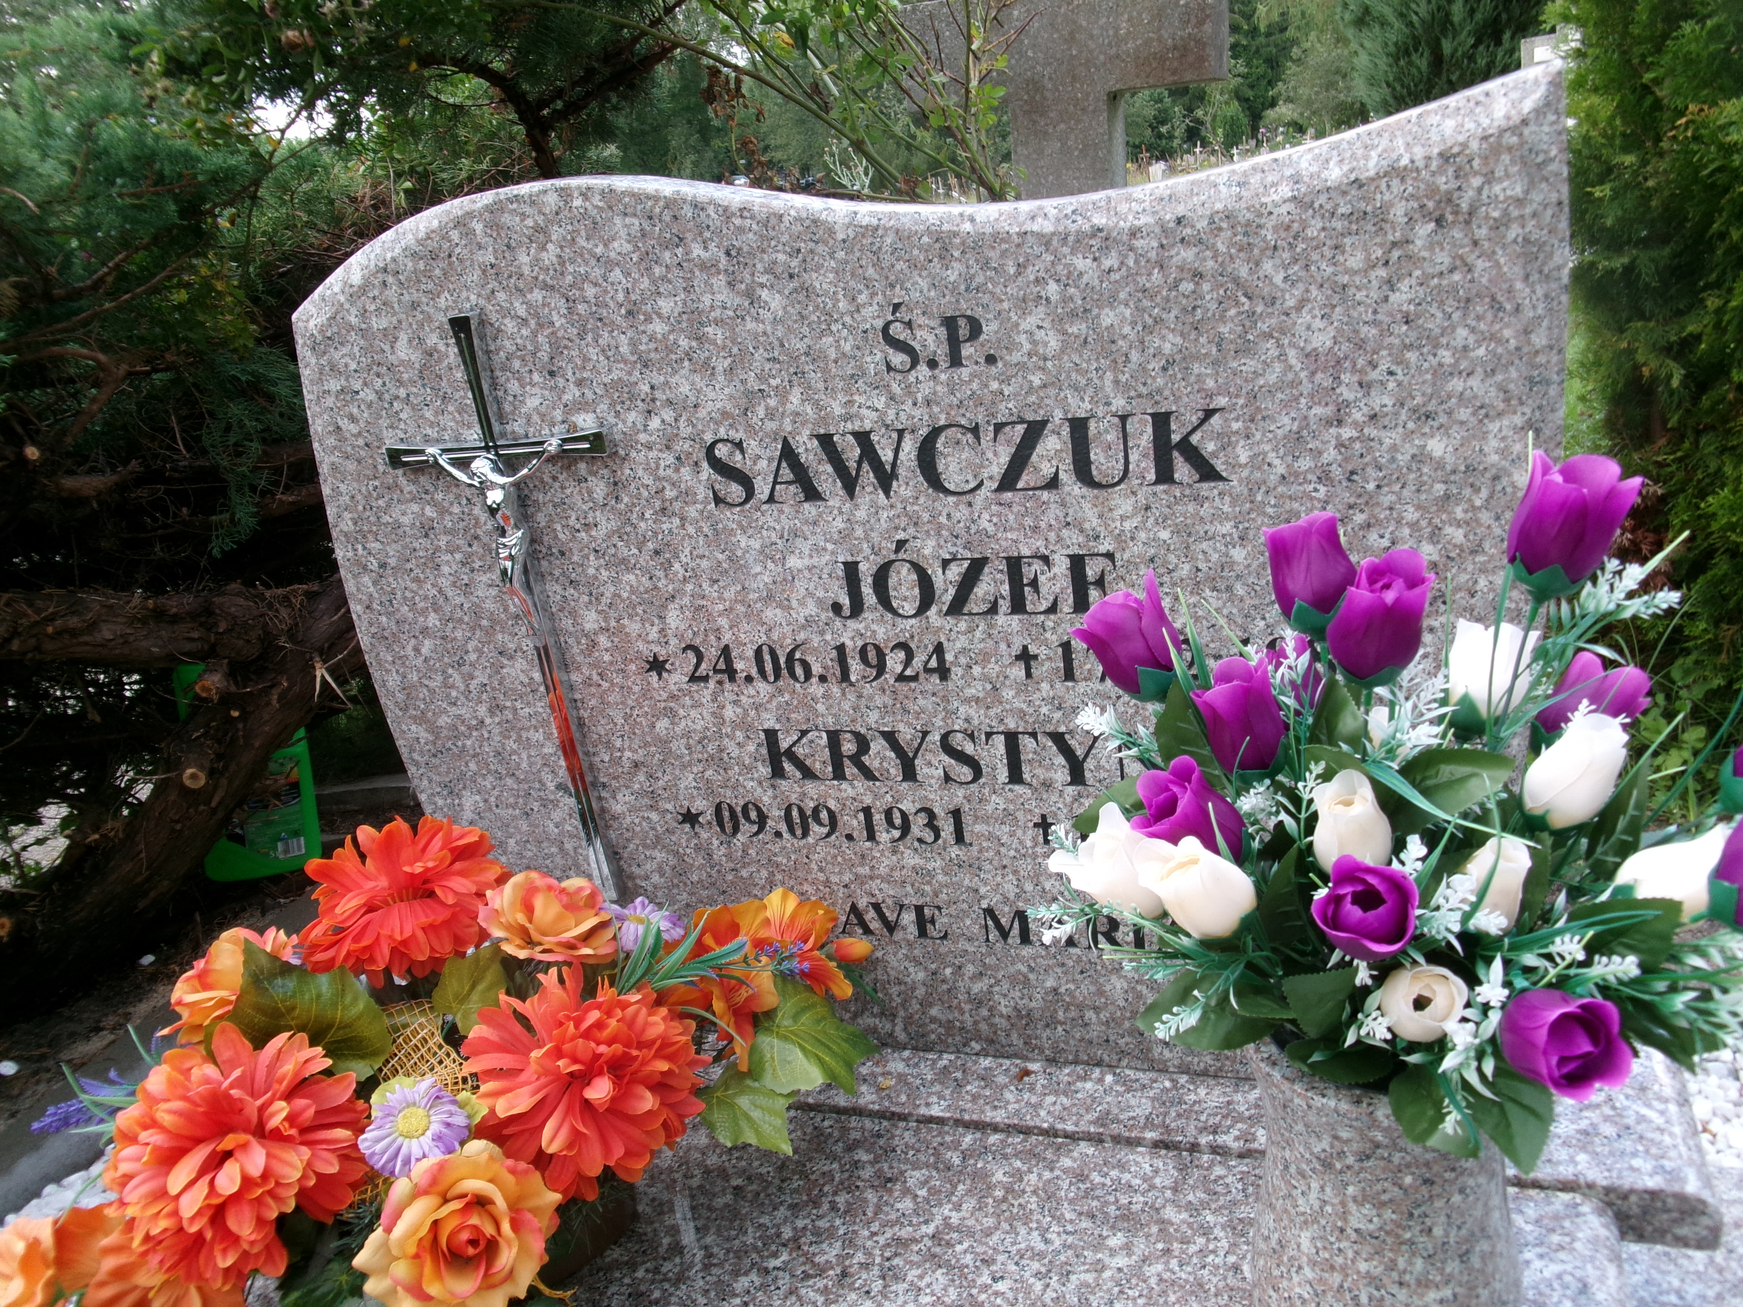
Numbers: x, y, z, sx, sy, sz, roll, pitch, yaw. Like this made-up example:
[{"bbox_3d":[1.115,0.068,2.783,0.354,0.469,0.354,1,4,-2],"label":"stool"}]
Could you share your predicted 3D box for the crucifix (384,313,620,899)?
[{"bbox_3d":[-0.214,-0.011,0.900,0.152,0.405,0.032,-1,24,18],"label":"crucifix"}]

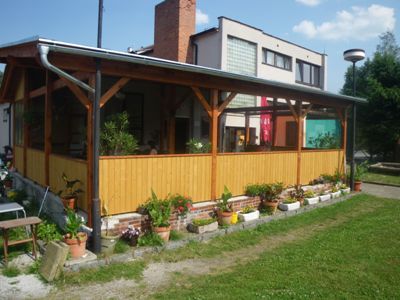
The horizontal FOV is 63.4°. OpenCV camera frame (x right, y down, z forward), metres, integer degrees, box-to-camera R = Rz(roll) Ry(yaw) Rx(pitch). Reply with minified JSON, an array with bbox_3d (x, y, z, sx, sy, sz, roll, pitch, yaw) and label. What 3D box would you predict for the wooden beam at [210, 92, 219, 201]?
[{"bbox_3d":[0.264,-0.089,6.368,0.118,2.179,0.118,-1,3,-38],"label":"wooden beam"}]

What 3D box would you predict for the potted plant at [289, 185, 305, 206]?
[{"bbox_3d":[2.292,1.081,7.684,0.317,0.494,0.288,-1,3,-38],"label":"potted plant"}]

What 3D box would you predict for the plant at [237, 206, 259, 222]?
[{"bbox_3d":[0.997,1.284,6.648,0.440,0.260,0.250,-1,4,-39],"label":"plant"}]

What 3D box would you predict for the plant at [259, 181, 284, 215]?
[{"bbox_3d":[1.583,1.071,7.112,0.500,0.660,0.480,1,3,0],"label":"plant"}]

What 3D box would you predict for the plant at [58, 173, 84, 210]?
[{"bbox_3d":[-2.264,0.731,5.700,0.410,0.620,0.410,-1,3,-40],"label":"plant"}]

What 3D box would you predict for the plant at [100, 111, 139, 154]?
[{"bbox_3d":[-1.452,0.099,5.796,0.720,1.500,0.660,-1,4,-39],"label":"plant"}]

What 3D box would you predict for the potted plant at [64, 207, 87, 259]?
[{"bbox_3d":[-1.797,1.186,4.650,0.340,0.690,0.340,-1,3,-40],"label":"potted plant"}]

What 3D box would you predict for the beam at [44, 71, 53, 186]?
[{"bbox_3d":[-3.512,-0.487,7.500,0.120,2.650,0.120,-1,3,-40],"label":"beam"}]

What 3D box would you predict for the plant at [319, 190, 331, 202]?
[{"bbox_3d":[3.264,1.211,8.427,0.518,0.274,0.182,-1,3,-38],"label":"plant"}]

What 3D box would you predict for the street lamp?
[{"bbox_3d":[4.836,-0.960,10.179,0.694,4.410,0.694,-1,3,-39],"label":"street lamp"}]

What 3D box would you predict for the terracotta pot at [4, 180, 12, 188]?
[{"bbox_3d":[-5.446,0.981,9.200,0.220,0.220,0.220,-1,3,-39],"label":"terracotta pot"}]

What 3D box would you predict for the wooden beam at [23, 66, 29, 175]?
[{"bbox_3d":[-4.750,-0.722,8.819,0.118,2.822,0.118,-1,3,-38],"label":"wooden beam"}]

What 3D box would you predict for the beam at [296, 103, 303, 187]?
[{"bbox_3d":[2.715,-0.160,8.927,0.140,2.364,0.140,-1,3,-39],"label":"beam"}]

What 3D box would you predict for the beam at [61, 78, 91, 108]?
[{"bbox_3d":[-1.959,-0.941,5.030,0.100,0.680,0.100,4,48,50],"label":"beam"}]

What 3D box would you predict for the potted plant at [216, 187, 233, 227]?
[{"bbox_3d":[0.494,1.133,6.520,0.310,0.750,0.310,1,2,0],"label":"potted plant"}]

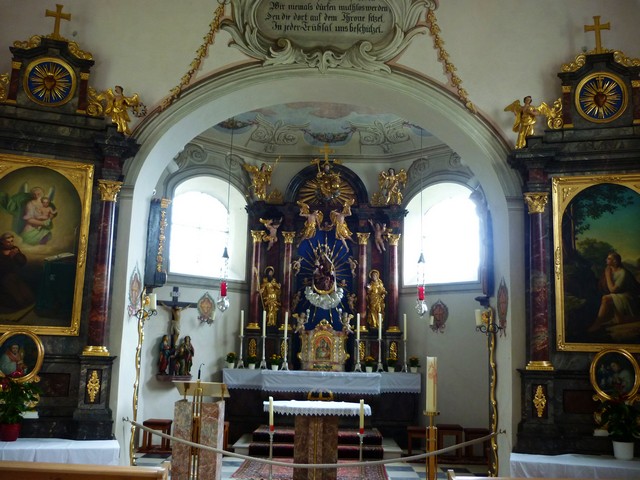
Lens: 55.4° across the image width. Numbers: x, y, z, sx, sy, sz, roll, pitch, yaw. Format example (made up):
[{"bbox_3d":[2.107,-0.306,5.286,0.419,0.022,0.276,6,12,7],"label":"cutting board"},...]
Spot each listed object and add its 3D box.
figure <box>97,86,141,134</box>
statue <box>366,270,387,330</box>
[{"bbox_3d":[-1.870,-1.211,5.660,0.360,0.420,0.200,4,-10,-12],"label":"figure"},{"bbox_3d":[0.984,1.023,10.620,0.335,1.032,0.300,2,-9,0],"label":"statue"}]

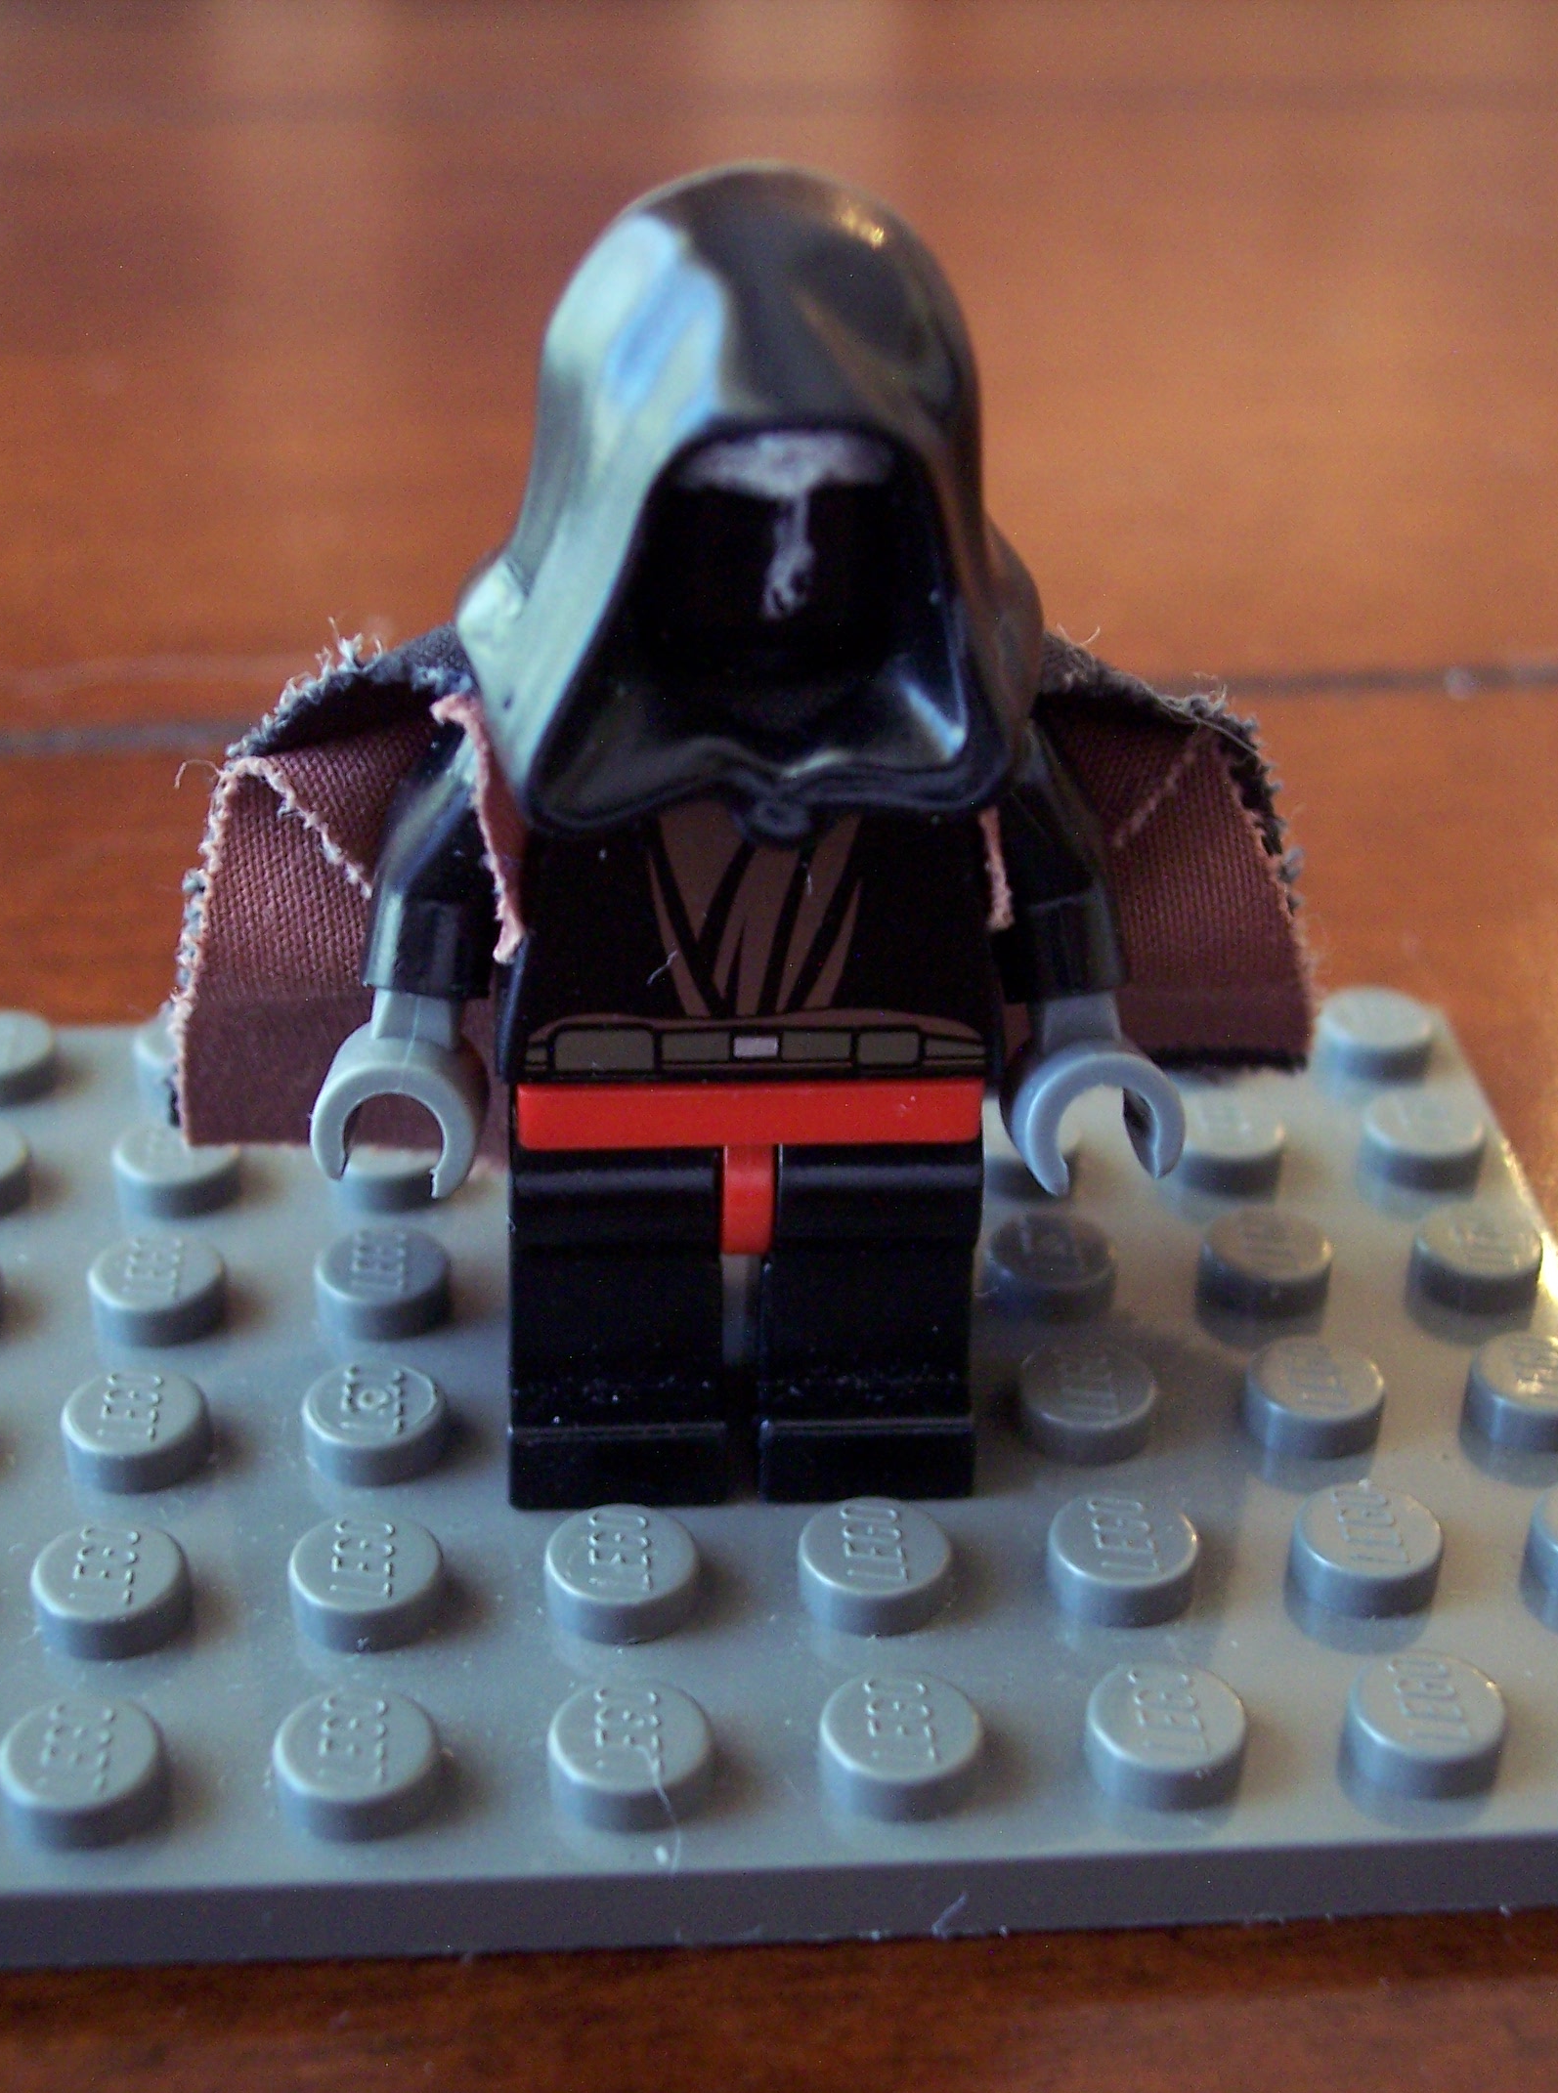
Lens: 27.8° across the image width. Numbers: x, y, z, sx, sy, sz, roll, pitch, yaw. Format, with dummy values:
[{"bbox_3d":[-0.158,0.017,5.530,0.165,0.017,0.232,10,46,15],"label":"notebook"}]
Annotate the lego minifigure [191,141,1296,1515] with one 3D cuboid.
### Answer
[{"bbox_3d":[0.000,-0.007,0.099,0.041,0.043,0.018,-1,32,-4],"label":"lego minifigure"}]

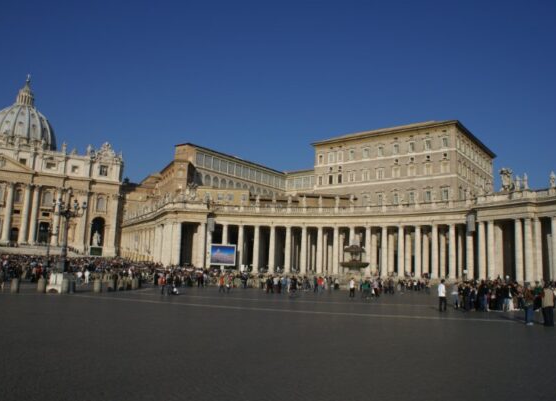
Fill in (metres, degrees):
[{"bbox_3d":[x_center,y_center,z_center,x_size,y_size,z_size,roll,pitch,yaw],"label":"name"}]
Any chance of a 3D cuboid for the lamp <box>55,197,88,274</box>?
[{"bbox_3d":[-15.573,2.239,33.267,2.500,6.400,2.500,6,-10,-25],"label":"lamp"}]

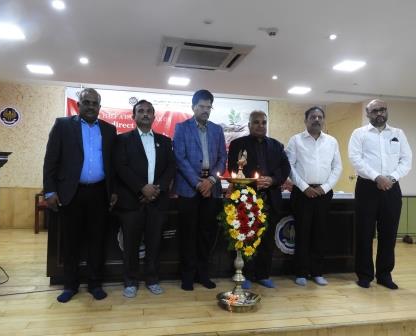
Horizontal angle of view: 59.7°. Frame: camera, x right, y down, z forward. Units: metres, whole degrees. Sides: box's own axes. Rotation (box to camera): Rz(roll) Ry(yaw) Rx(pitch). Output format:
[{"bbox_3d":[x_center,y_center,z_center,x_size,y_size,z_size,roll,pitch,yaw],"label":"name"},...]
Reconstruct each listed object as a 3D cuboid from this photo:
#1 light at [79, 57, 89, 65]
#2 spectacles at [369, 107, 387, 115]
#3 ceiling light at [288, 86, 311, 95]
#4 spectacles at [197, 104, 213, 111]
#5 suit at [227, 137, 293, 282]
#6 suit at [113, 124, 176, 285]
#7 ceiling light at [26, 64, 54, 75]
[{"bbox_3d":[-1.675,-1.450,4.907,0.130,0.030,0.130,2,-1,-12],"label":"light"},{"bbox_3d":[1.569,-0.531,3.345,0.145,0.045,0.145,1,2,0],"label":"spectacles"},{"bbox_3d":[1.610,-1.351,6.340,0.310,0.030,0.310,2,-1,-12],"label":"ceiling light"},{"bbox_3d":[-0.030,-0.515,3.101,0.140,0.045,0.140,2,14,-22],"label":"spectacles"},{"bbox_3d":[0.466,0.353,3.279,0.480,1.230,0.300,2,-1,-14],"label":"suit"},{"bbox_3d":[-0.524,0.318,2.993,0.470,1.240,0.300,2,-1,-14],"label":"suit"},{"bbox_3d":[-2.488,-1.460,5.383,0.310,0.030,0.310,2,-1,-12],"label":"ceiling light"}]

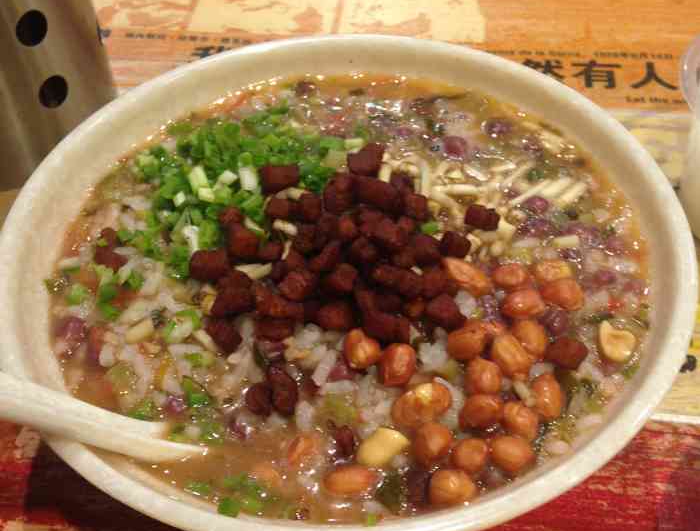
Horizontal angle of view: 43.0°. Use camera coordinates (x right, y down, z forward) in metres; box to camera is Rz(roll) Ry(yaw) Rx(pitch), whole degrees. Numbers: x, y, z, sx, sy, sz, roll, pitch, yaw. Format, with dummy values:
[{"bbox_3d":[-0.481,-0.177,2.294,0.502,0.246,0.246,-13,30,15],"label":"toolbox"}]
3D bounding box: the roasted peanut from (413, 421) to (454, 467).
[{"bbox_3d":[0.021,0.046,0.228,0.010,0.008,0.013,14,49,13],"label":"roasted peanut"}]

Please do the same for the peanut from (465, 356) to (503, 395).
[{"bbox_3d":[0.037,0.030,0.245,0.009,0.009,0.012,-20,50,-16],"label":"peanut"}]

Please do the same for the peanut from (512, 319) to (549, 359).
[{"bbox_3d":[0.050,0.020,0.249,0.009,0.009,0.014,-10,48,-8],"label":"peanut"}]

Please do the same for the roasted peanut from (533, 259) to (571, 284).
[{"bbox_3d":[0.061,0.003,0.270,0.011,0.009,0.009,-3,47,-1],"label":"roasted peanut"}]

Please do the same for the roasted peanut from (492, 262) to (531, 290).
[{"bbox_3d":[0.048,0.003,0.268,0.011,0.008,0.009,-1,47,0],"label":"roasted peanut"}]

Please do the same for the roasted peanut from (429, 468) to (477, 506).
[{"bbox_3d":[0.026,0.055,0.221,0.012,0.008,0.009,7,48,8],"label":"roasted peanut"}]

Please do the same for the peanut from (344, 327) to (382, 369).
[{"bbox_3d":[0.004,0.023,0.252,0.010,0.009,0.014,-28,52,-22],"label":"peanut"}]

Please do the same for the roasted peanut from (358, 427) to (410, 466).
[{"bbox_3d":[0.009,0.047,0.231,0.015,0.007,0.009,-35,55,-27],"label":"roasted peanut"}]

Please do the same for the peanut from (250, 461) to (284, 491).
[{"bbox_3d":[-0.021,0.054,0.229,0.011,0.008,0.009,22,52,21],"label":"peanut"}]

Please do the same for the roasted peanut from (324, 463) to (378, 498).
[{"bbox_3d":[0.000,0.055,0.226,0.013,0.008,0.008,-7,47,-4],"label":"roasted peanut"}]

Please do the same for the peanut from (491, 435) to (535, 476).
[{"bbox_3d":[0.042,0.048,0.228,0.012,0.009,0.009,22,52,21],"label":"peanut"}]

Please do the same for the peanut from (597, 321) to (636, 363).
[{"bbox_3d":[0.076,0.022,0.253,0.009,0.007,0.015,-14,48,-11],"label":"peanut"}]

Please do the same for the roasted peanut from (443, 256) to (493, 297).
[{"bbox_3d":[0.035,0.003,0.265,0.016,0.009,0.010,34,56,28],"label":"roasted peanut"}]

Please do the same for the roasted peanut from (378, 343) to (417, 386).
[{"bbox_3d":[0.013,0.027,0.246,0.010,0.009,0.013,10,48,11],"label":"roasted peanut"}]

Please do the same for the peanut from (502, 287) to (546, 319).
[{"bbox_3d":[0.050,0.011,0.258,0.013,0.008,0.009,5,48,6],"label":"peanut"}]

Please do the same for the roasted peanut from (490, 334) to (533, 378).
[{"bbox_3d":[0.044,0.025,0.244,0.009,0.009,0.014,-22,51,-18],"label":"roasted peanut"}]

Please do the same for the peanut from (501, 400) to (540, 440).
[{"bbox_3d":[0.045,0.041,0.233,0.009,0.009,0.012,-31,53,-24],"label":"peanut"}]

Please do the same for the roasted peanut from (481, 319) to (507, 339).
[{"bbox_3d":[0.041,0.019,0.256,0.011,0.009,0.009,18,50,18],"label":"roasted peanut"}]

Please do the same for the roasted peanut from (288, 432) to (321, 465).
[{"bbox_3d":[-0.012,0.049,0.234,0.009,0.008,0.011,21,51,19],"label":"roasted peanut"}]

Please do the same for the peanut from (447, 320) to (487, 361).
[{"bbox_3d":[0.033,0.021,0.253,0.010,0.009,0.014,31,55,27],"label":"peanut"}]

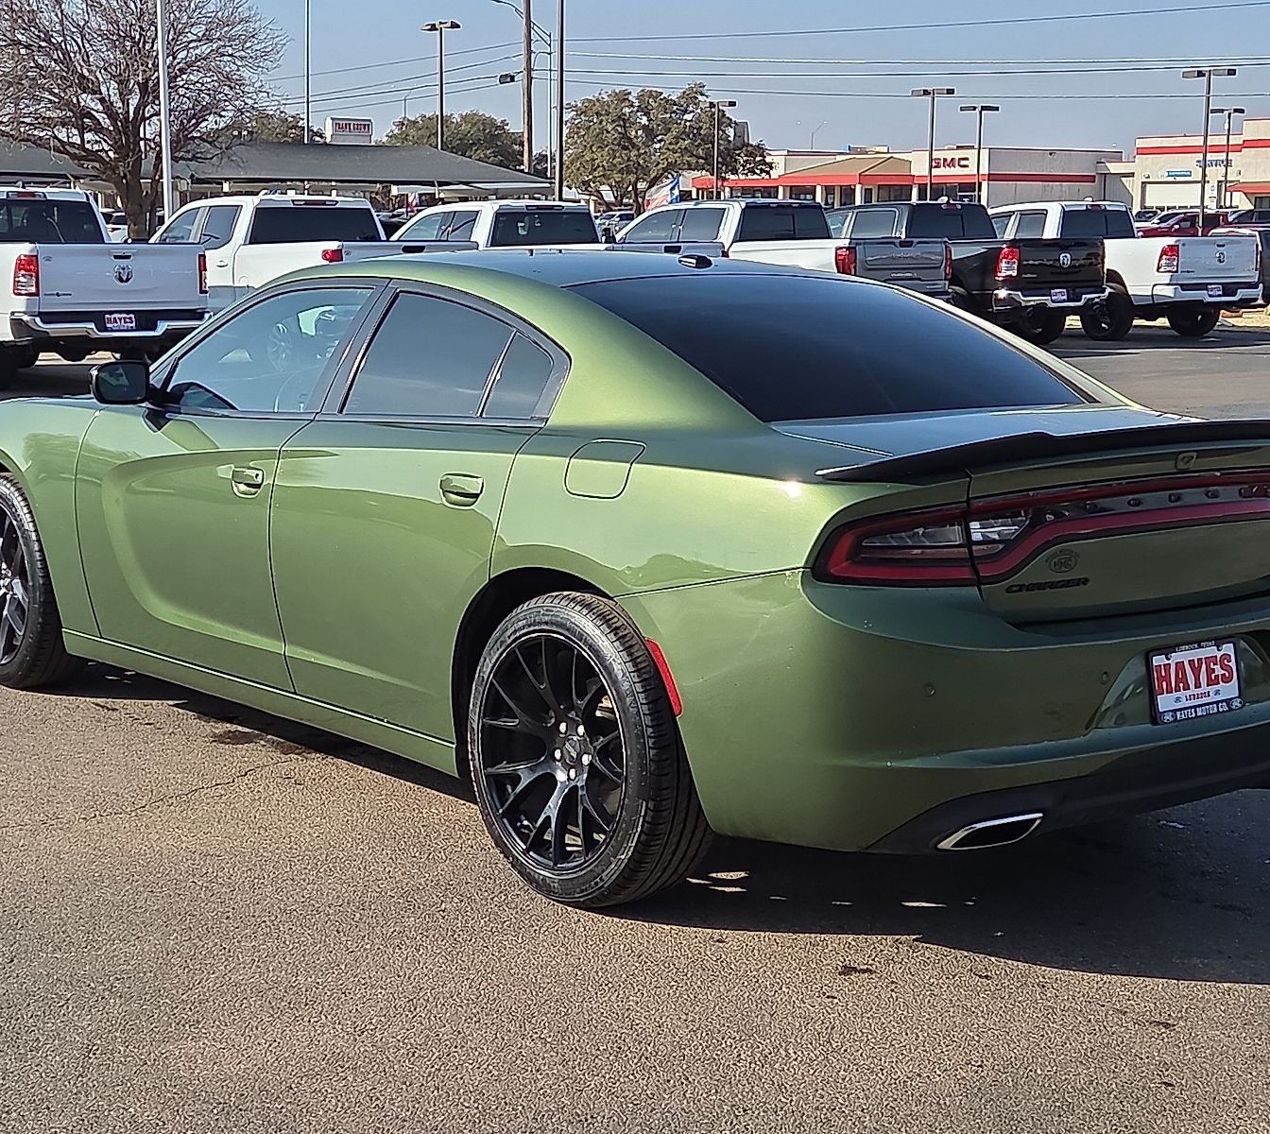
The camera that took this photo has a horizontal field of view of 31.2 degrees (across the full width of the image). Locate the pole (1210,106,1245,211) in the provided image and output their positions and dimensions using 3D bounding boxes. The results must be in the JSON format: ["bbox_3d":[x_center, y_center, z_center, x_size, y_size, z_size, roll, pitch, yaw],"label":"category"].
[{"bbox_3d":[29.960,-19.339,115.588,1.750,8.000,0.450,1,8,0],"label":"pole"}]

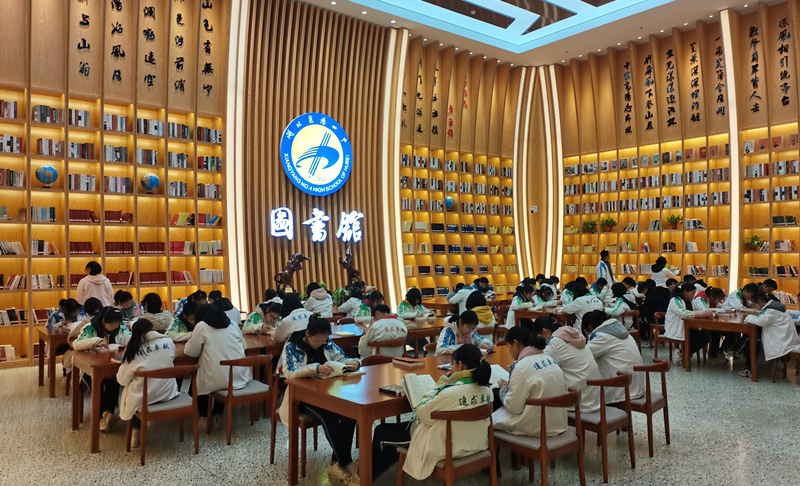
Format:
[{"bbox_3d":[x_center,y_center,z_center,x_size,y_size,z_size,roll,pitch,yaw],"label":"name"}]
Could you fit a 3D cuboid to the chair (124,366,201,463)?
[{"bbox_3d":[-2.110,1.461,5.329,0.500,0.765,0.520,0,-1,-38],"label":"chair"}]

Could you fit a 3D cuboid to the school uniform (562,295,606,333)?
[{"bbox_3d":[2.669,1.047,8.767,0.520,0.590,0.550,0,-1,-41],"label":"school uniform"}]

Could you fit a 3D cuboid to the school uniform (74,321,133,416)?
[{"bbox_3d":[-2.956,1.241,6.116,0.500,0.930,0.600,0,-1,-41],"label":"school uniform"}]

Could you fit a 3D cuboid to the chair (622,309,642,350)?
[{"bbox_3d":[3.393,1.418,9.192,0.520,0.745,0.490,0,-1,-41],"label":"chair"}]

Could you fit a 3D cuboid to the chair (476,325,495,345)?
[{"bbox_3d":[0.872,1.427,7.476,0.530,0.760,0.500,1,-1,-40],"label":"chair"}]

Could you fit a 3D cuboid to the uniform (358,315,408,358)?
[{"bbox_3d":[-0.222,1.103,6.957,0.520,0.620,0.480,0,-1,-38],"label":"uniform"}]

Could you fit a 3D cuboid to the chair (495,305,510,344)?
[{"bbox_3d":[2.103,1.513,10.693,0.500,0.765,0.520,0,-1,-38],"label":"chair"}]

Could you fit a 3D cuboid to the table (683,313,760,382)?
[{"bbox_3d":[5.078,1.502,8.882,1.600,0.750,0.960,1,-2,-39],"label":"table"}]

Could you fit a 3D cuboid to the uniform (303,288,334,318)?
[{"bbox_3d":[-1.181,1.066,8.807,0.500,0.620,0.480,0,-1,-39],"label":"uniform"}]

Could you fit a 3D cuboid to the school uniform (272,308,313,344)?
[{"bbox_3d":[-1.091,1.023,6.367,0.500,0.640,0.520,0,-1,-41],"label":"school uniform"}]

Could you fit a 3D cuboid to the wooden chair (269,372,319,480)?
[{"bbox_3d":[-0.770,1.439,4.972,0.500,0.765,0.520,0,-1,-44],"label":"wooden chair"}]

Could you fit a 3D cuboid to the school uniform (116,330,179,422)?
[{"bbox_3d":[-2.159,1.144,5.133,0.480,0.730,0.450,1,-1,-40],"label":"school uniform"}]

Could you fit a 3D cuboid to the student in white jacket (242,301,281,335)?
[{"bbox_3d":[-1.658,1.280,7.185,0.520,1.120,0.680,1,-2,-39],"label":"student in white jacket"}]

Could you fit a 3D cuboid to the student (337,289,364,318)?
[{"bbox_3d":[-0.798,1.327,9.685,0.500,1.170,0.680,1,-2,-39],"label":"student"}]

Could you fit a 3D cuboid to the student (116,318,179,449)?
[{"bbox_3d":[-2.194,1.218,5.245,0.500,1.140,0.720,0,-1,-40],"label":"student"}]

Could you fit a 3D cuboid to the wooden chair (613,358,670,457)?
[{"bbox_3d":[2.060,1.378,5.192,0.520,0.745,0.490,0,-1,-45],"label":"wooden chair"}]

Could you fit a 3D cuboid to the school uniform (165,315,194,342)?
[{"bbox_3d":[-2.489,1.121,7.053,0.550,0.600,0.500,0,-1,-38],"label":"school uniform"}]

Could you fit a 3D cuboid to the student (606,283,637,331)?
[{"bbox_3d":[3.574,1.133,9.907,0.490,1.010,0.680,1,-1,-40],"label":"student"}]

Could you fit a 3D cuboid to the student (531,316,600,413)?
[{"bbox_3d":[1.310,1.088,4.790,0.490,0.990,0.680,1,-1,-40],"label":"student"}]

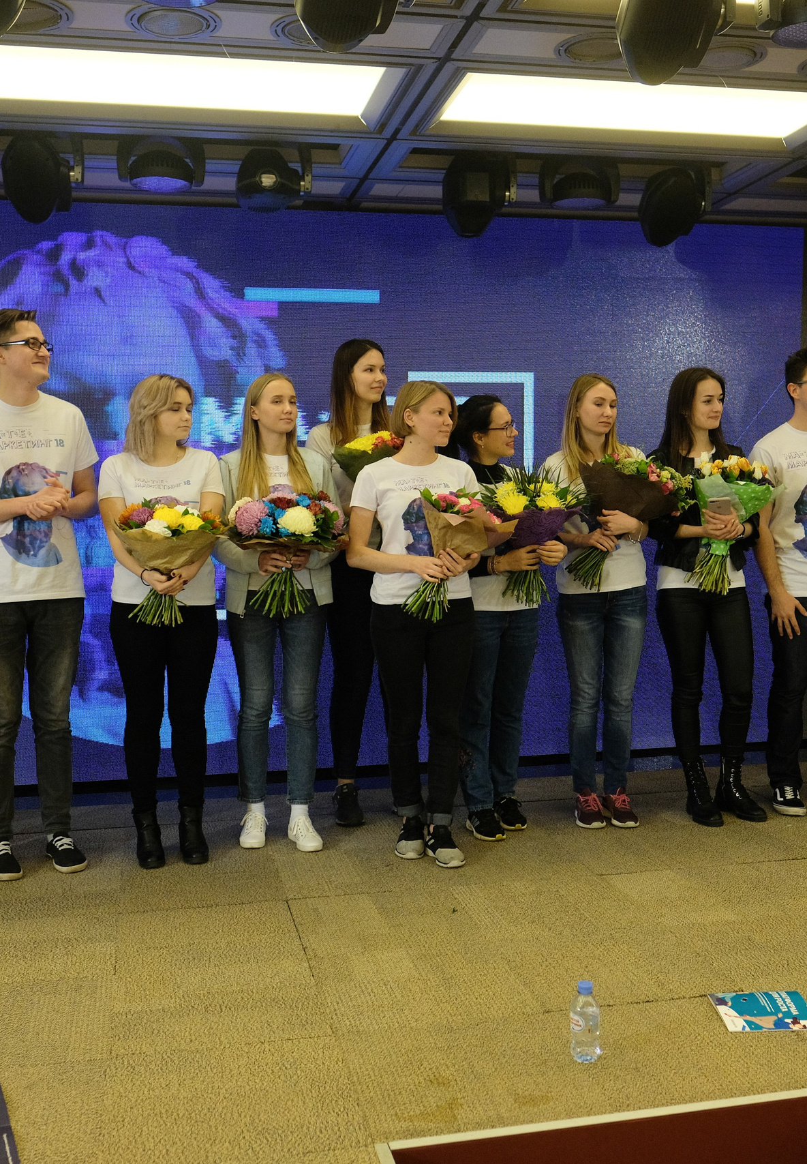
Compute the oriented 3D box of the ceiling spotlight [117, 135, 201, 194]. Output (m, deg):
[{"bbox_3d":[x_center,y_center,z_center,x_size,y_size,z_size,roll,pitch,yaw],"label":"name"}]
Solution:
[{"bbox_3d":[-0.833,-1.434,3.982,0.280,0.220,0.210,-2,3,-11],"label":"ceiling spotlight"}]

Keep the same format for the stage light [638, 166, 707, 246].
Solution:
[{"bbox_3d":[1.010,-1.413,4.365,0.250,0.300,0.250,0,3,15],"label":"stage light"}]

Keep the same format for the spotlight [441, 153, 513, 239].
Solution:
[{"bbox_3d":[0.271,-1.447,4.327,0.240,0.290,0.250,-2,4,-12],"label":"spotlight"}]

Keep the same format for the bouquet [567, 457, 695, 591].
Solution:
[{"bbox_3d":[0.823,-0.215,4.220,0.400,0.450,0.300,32,15,1],"label":"bouquet"}]

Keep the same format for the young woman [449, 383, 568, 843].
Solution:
[{"bbox_3d":[0.363,0.122,4.293,0.430,1.600,0.380,-3,4,-30],"label":"young woman"}]

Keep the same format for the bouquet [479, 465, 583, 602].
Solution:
[{"bbox_3d":[0.454,-0.160,4.140,0.350,0.460,0.280,-1,15,-25],"label":"bouquet"}]

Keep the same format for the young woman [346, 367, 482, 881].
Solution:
[{"bbox_3d":[0.052,0.134,4.000,0.450,1.620,0.360,-2,3,-16],"label":"young woman"}]

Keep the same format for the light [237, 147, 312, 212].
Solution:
[{"bbox_3d":[-0.444,-1.385,3.989,0.250,0.230,0.260,-1,3,0],"label":"light"}]

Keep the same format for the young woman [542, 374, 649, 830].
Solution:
[{"bbox_3d":[0.734,0.067,4.319,0.420,1.668,0.350,-1,4,-4],"label":"young woman"}]

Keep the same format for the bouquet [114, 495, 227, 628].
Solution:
[{"bbox_3d":[-0.760,-0.068,3.760,0.370,0.400,0.330,-2,4,-14],"label":"bouquet"}]

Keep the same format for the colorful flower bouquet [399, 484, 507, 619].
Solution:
[{"bbox_3d":[0.181,-0.087,3.820,0.310,0.430,0.270,14,16,-20],"label":"colorful flower bouquet"}]

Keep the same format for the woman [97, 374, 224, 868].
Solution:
[{"bbox_3d":[-0.837,0.122,3.959,0.420,1.637,0.400,-2,3,-17],"label":"woman"}]

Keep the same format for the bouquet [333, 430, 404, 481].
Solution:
[{"bbox_3d":[-0.089,-0.368,4.330,0.360,0.420,0.300,4,12,-11],"label":"bouquet"}]

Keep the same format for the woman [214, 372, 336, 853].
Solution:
[{"bbox_3d":[-0.466,0.098,4.124,0.430,1.656,0.380,-2,3,-12],"label":"woman"}]

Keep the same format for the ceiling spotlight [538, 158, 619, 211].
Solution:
[{"bbox_3d":[0.645,-1.469,4.282,0.280,0.220,0.210,-2,3,-11],"label":"ceiling spotlight"}]

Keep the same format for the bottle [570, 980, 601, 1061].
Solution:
[{"bbox_3d":[0.392,0.942,2.506,0.062,0.169,0.062,0,3,10],"label":"bottle"}]

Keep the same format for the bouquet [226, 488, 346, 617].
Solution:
[{"bbox_3d":[-0.399,-0.099,3.940,0.400,0.410,0.350,-2,4,-10],"label":"bouquet"}]

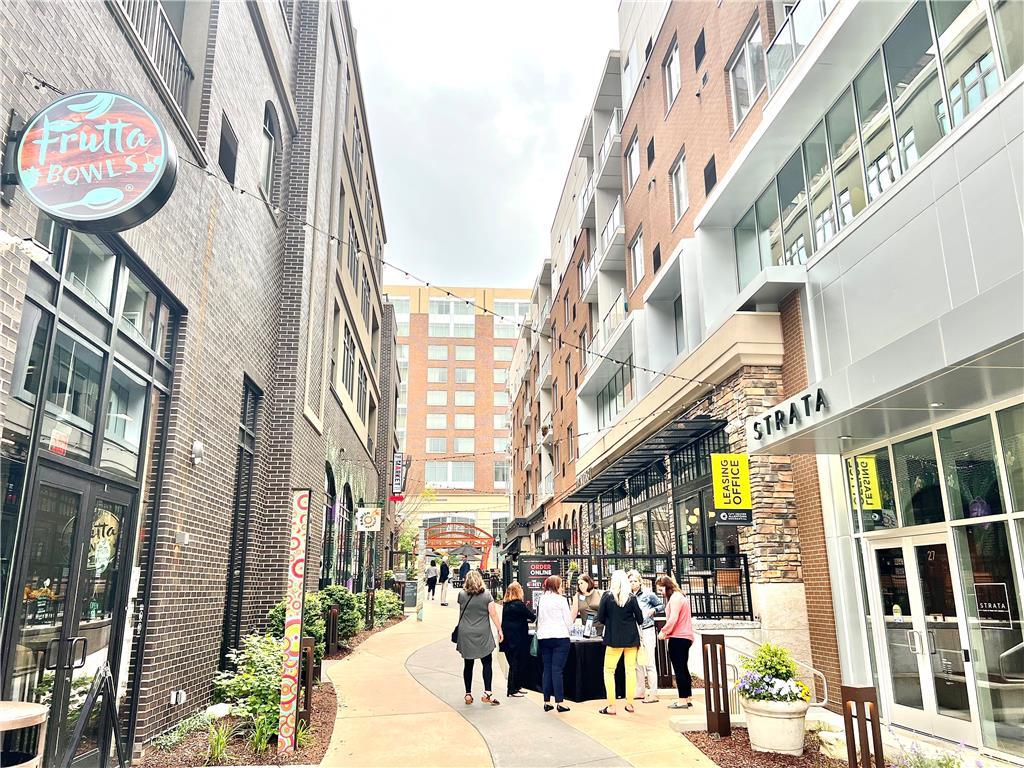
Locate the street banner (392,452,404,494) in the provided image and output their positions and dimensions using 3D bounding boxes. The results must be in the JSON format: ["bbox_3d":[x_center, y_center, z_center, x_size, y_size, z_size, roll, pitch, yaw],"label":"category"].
[{"bbox_3d":[-4.913,3.870,33.219,0.400,1.799,0.170,1,-15,-5],"label":"street banner"}]

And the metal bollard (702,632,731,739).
[{"bbox_3d":[2.024,2.971,7.618,0.153,0.933,0.153,8,-17,-30],"label":"metal bollard"}]

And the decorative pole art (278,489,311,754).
[{"bbox_3d":[-2.131,2.279,7.564,0.152,2.469,0.135,1,-15,-5],"label":"decorative pole art"}]

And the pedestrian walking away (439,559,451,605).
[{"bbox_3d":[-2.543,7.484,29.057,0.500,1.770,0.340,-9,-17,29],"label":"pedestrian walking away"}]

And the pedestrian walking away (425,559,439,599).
[{"bbox_3d":[-3.354,8.242,32.168,0.480,1.630,0.360,1,-15,-5],"label":"pedestrian walking away"}]

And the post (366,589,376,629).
[{"bbox_3d":[-3.384,5.390,18.413,0.160,0.908,0.160,-10,-18,34],"label":"post"}]

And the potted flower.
[{"bbox_3d":[2.617,3.068,7.668,0.740,0.980,0.730,1,-15,-5],"label":"potted flower"}]

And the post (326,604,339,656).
[{"bbox_3d":[-3.597,4.967,15.454,0.180,0.980,0.180,1,-15,-5],"label":"post"}]

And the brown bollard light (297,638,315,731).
[{"bbox_3d":[-2.296,3.304,8.523,0.155,0.941,0.155,1,-15,-5],"label":"brown bollard light"}]

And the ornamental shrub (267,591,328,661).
[{"bbox_3d":[-3.123,3.654,11.196,0.920,1.180,0.930,1,-15,-5],"label":"ornamental shrub"}]

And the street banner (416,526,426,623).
[{"bbox_3d":[-2.462,5.114,20.750,0.160,2.423,0.140,1,-15,-5],"label":"street banner"}]

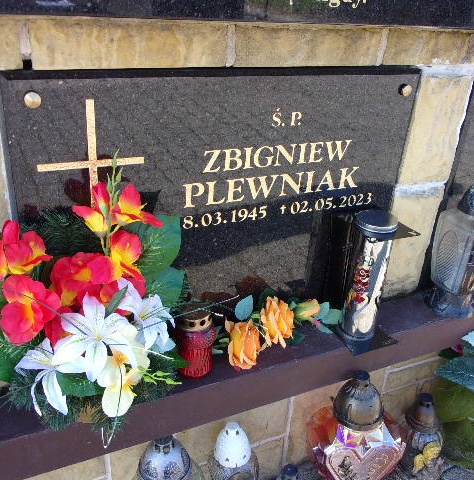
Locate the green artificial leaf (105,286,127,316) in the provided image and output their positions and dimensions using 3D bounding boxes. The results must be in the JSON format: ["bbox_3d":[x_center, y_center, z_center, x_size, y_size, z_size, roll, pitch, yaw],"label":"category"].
[{"bbox_3d":[-0.150,0.076,0.645,0.025,0.034,0.018,-6,14,-20],"label":"green artificial leaf"}]

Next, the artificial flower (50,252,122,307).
[{"bbox_3d":[-0.190,0.048,0.649,0.085,0.060,0.052,-9,10,-24],"label":"artificial flower"}]

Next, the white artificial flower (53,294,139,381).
[{"bbox_3d":[-0.172,0.120,0.635,0.105,0.105,0.045,-5,28,-18],"label":"white artificial flower"}]

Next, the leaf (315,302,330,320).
[{"bbox_3d":[0.152,0.128,0.924,0.022,0.030,0.015,3,17,-2],"label":"leaf"}]

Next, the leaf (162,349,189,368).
[{"bbox_3d":[-0.085,0.159,0.700,0.046,0.030,0.020,-19,35,-38],"label":"leaf"}]

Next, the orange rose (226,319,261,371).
[{"bbox_3d":[0.012,0.192,0.941,0.064,0.068,0.066,-4,28,-15],"label":"orange rose"}]

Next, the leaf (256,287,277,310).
[{"bbox_3d":[0.049,0.098,0.864,0.031,0.038,0.018,1,17,-7],"label":"leaf"}]

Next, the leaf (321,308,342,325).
[{"bbox_3d":[0.195,0.156,1.058,0.038,0.030,0.030,-9,30,-24],"label":"leaf"}]

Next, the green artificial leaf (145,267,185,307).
[{"bbox_3d":[-0.100,0.066,0.715,0.058,0.060,0.020,-7,29,-21],"label":"green artificial leaf"}]

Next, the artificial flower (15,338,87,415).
[{"bbox_3d":[-0.227,0.168,0.642,0.084,0.080,0.060,-3,16,-14],"label":"artificial flower"}]

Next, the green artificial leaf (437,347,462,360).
[{"bbox_3d":[0.462,0.250,1.131,0.045,0.030,0.035,-9,30,-24],"label":"green artificial leaf"}]

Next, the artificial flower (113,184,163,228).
[{"bbox_3d":[-0.135,-0.046,0.707,0.054,0.053,0.061,18,30,25],"label":"artificial flower"}]

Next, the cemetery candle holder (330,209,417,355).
[{"bbox_3d":[0.225,0.063,0.872,0.090,0.238,0.090,-9,30,-24],"label":"cemetery candle holder"}]

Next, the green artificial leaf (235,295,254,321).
[{"bbox_3d":[0.012,0.109,0.838,0.027,0.040,0.015,3,12,-2],"label":"green artificial leaf"}]

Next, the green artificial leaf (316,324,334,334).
[{"bbox_3d":[0.152,0.156,0.902,0.030,0.012,0.020,1,27,-7],"label":"green artificial leaf"}]

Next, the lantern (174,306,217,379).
[{"bbox_3d":[-0.070,0.176,0.903,0.060,0.119,0.060,-9,30,-24],"label":"lantern"}]

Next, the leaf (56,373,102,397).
[{"bbox_3d":[-0.198,0.177,0.645,0.058,0.036,0.030,-5,28,-18],"label":"leaf"}]

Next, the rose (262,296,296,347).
[{"bbox_3d":[0.069,0.137,0.871,0.052,0.068,0.055,-1,18,-11],"label":"rose"}]

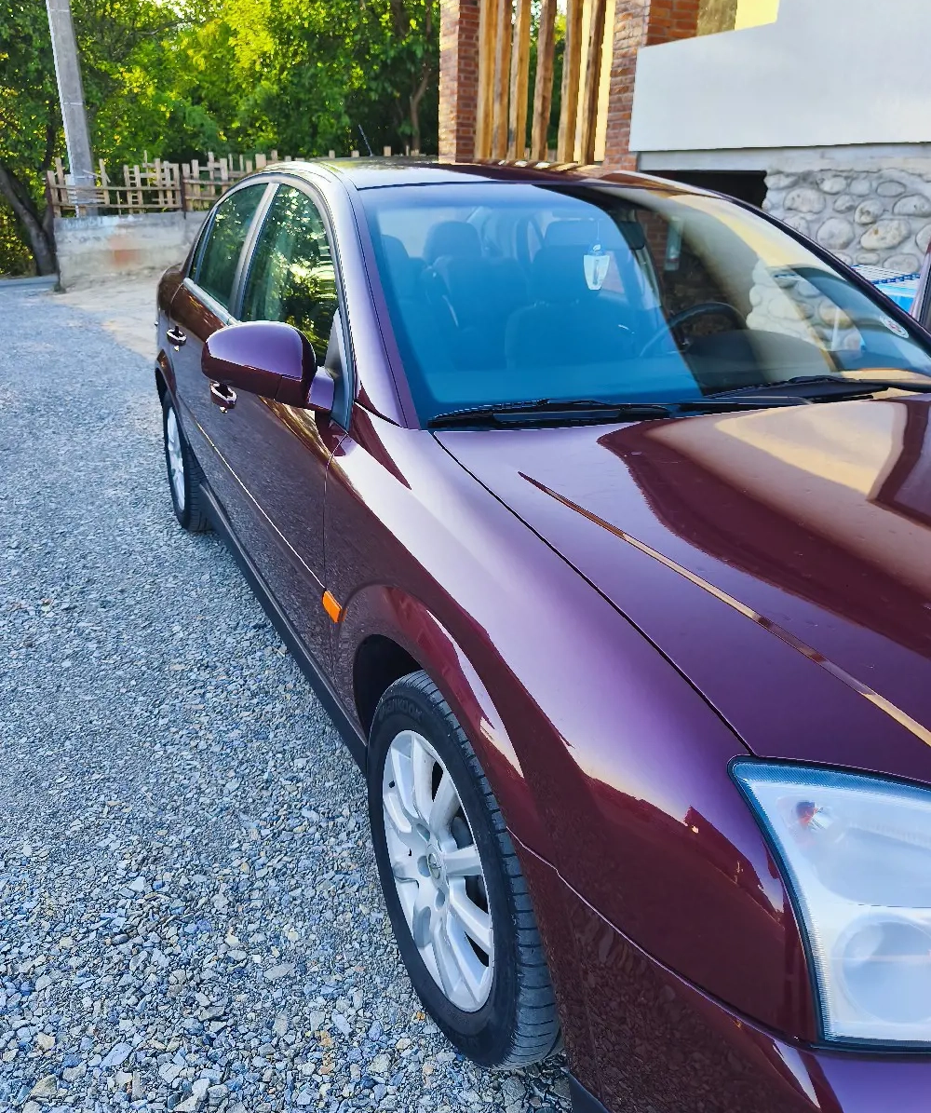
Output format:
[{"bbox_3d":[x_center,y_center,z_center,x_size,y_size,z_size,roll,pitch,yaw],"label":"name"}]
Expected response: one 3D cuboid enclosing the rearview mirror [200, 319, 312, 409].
[{"bbox_3d":[-0.417,-0.399,1.684,0.220,0.165,0.150,-7,24,-26],"label":"rearview mirror"}]

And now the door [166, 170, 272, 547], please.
[{"bbox_3d":[-0.815,-0.728,2.804,0.270,1.015,0.900,-7,24,-26],"label":"door"}]

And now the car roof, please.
[{"bbox_3d":[-0.034,-1.247,2.821,1.180,0.125,1.410,-7,24,-26],"label":"car roof"}]

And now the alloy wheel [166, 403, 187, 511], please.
[{"bbox_3d":[-1.190,-0.433,3.634,0.185,0.444,0.444,-7,24,-26],"label":"alloy wheel"}]

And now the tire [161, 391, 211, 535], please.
[{"bbox_3d":[-1.185,-0.435,3.636,0.215,0.633,0.636,-7,24,-26],"label":"tire"}]

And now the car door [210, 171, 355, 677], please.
[{"bbox_3d":[-0.397,-0.404,2.020,0.260,1.005,1.190,-7,24,-26],"label":"car door"}]

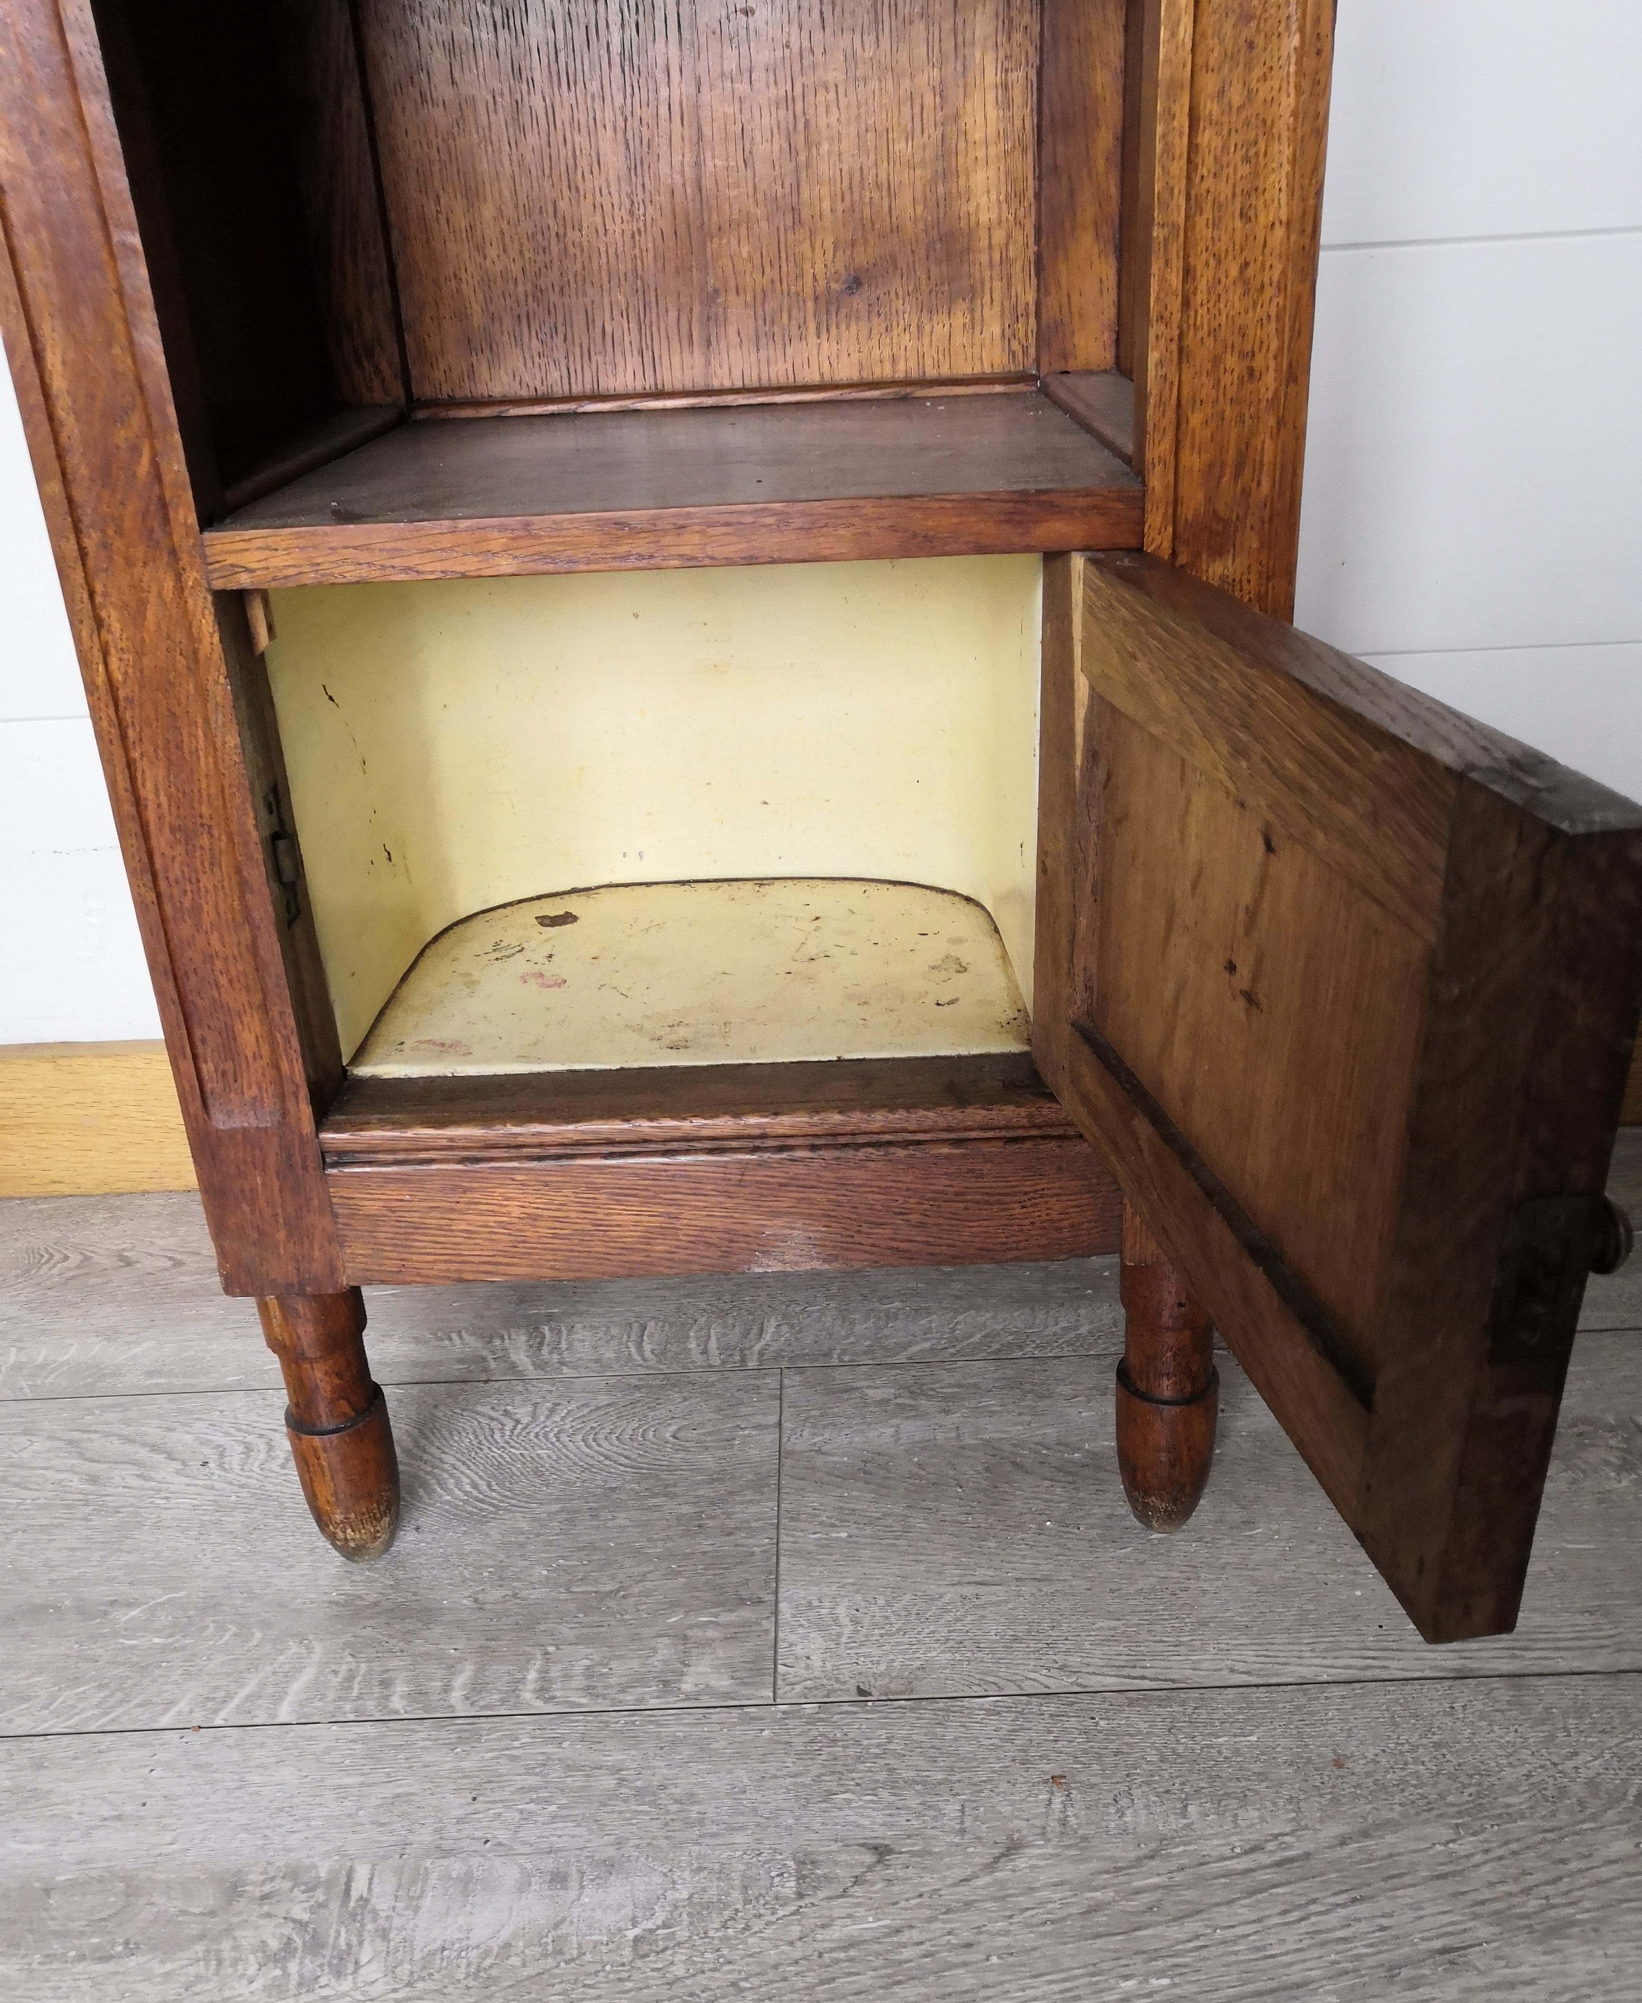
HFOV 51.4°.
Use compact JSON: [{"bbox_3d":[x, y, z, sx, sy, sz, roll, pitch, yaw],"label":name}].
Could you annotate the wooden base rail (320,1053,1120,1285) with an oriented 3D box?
[{"bbox_3d":[-0.034,0.060,0.640,0.287,0.067,0.046,-3,25,1],"label":"wooden base rail"}]

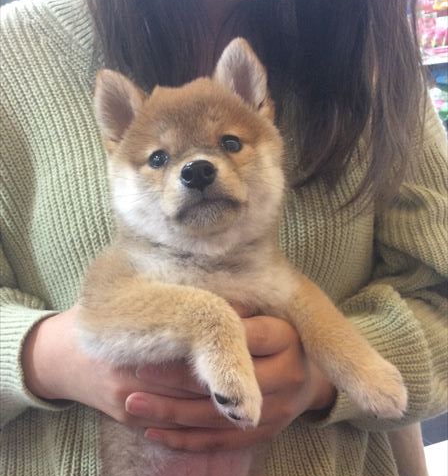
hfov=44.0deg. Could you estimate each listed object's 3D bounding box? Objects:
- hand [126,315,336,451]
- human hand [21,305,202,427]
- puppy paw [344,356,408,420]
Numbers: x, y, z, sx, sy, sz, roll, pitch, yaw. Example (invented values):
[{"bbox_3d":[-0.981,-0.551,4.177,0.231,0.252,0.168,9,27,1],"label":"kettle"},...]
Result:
[{"bbox_3d":[0.005,0.098,0.375,0.132,0.085,0.062,-2,9,-15],"label":"hand"},{"bbox_3d":[-0.080,0.090,0.390,0.122,0.070,0.060,13,9,13],"label":"human hand"},{"bbox_3d":[0.099,0.097,0.360,0.042,0.027,0.032,40,53,20],"label":"puppy paw"}]

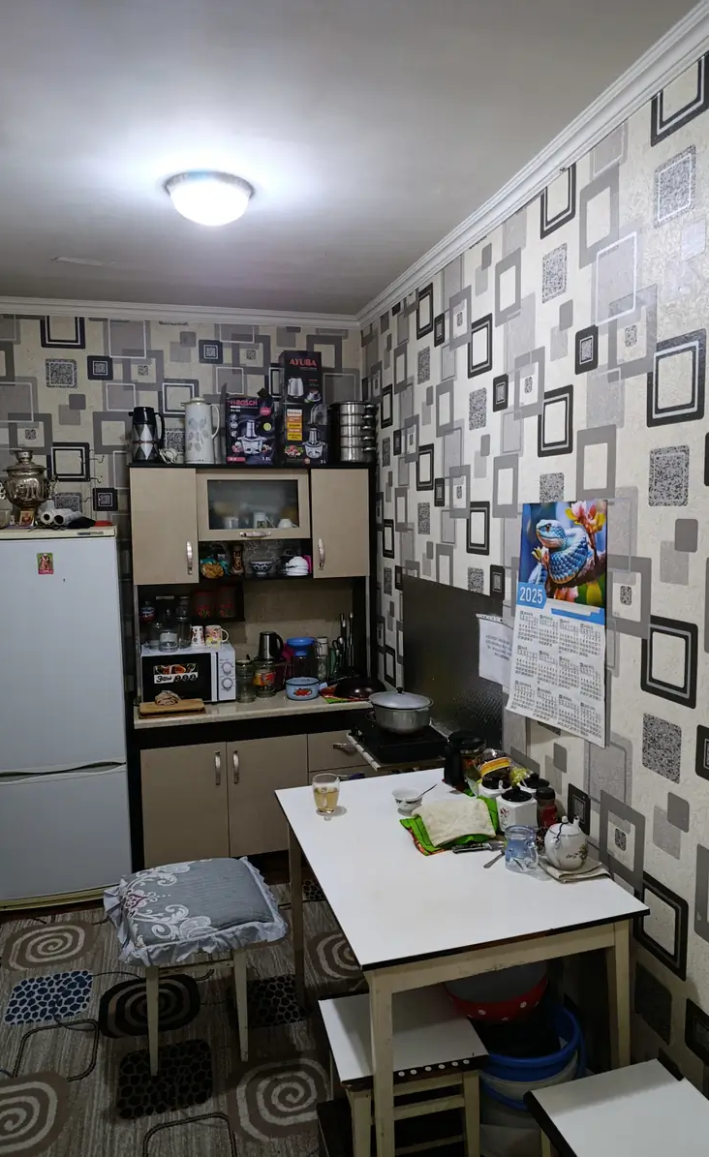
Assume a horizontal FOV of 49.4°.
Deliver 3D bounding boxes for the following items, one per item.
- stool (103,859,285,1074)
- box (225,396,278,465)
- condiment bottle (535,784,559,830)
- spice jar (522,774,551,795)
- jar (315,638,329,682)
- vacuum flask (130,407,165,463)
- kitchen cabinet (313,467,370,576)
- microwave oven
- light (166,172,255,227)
[{"bbox_3d":[-0.503,1.262,2.509,0.496,0.518,0.425,-2,5,-15],"label":"stool"},{"bbox_3d":[-0.540,-0.735,3.915,0.244,0.334,0.223,-2,5,-15],"label":"box"},{"bbox_3d":[0.564,0.695,2.258,0.060,0.151,0.060,-2,5,-15],"label":"condiment bottle"},{"bbox_3d":[0.564,0.684,2.399,0.112,0.132,0.110,4,8,42],"label":"spice jar"},{"bbox_3d":[-0.180,0.435,4.136,0.070,0.235,0.070,-2,5,-15],"label":"jar"},{"bbox_3d":[-1.048,-0.718,3.895,0.172,0.285,0.122,-2,5,-15],"label":"vacuum flask"},{"bbox_3d":[-0.105,-0.288,4.055,0.307,0.554,0.314,-2,5,-15],"label":"kitchen cabinet"},{"bbox_3d":[-0.834,0.470,3.866,0.442,0.251,0.324,-2,5,-15],"label":"microwave oven"},{"bbox_3d":[-0.487,-1.234,2.556,0.295,0.113,0.295,-2,5,-15],"label":"light"}]

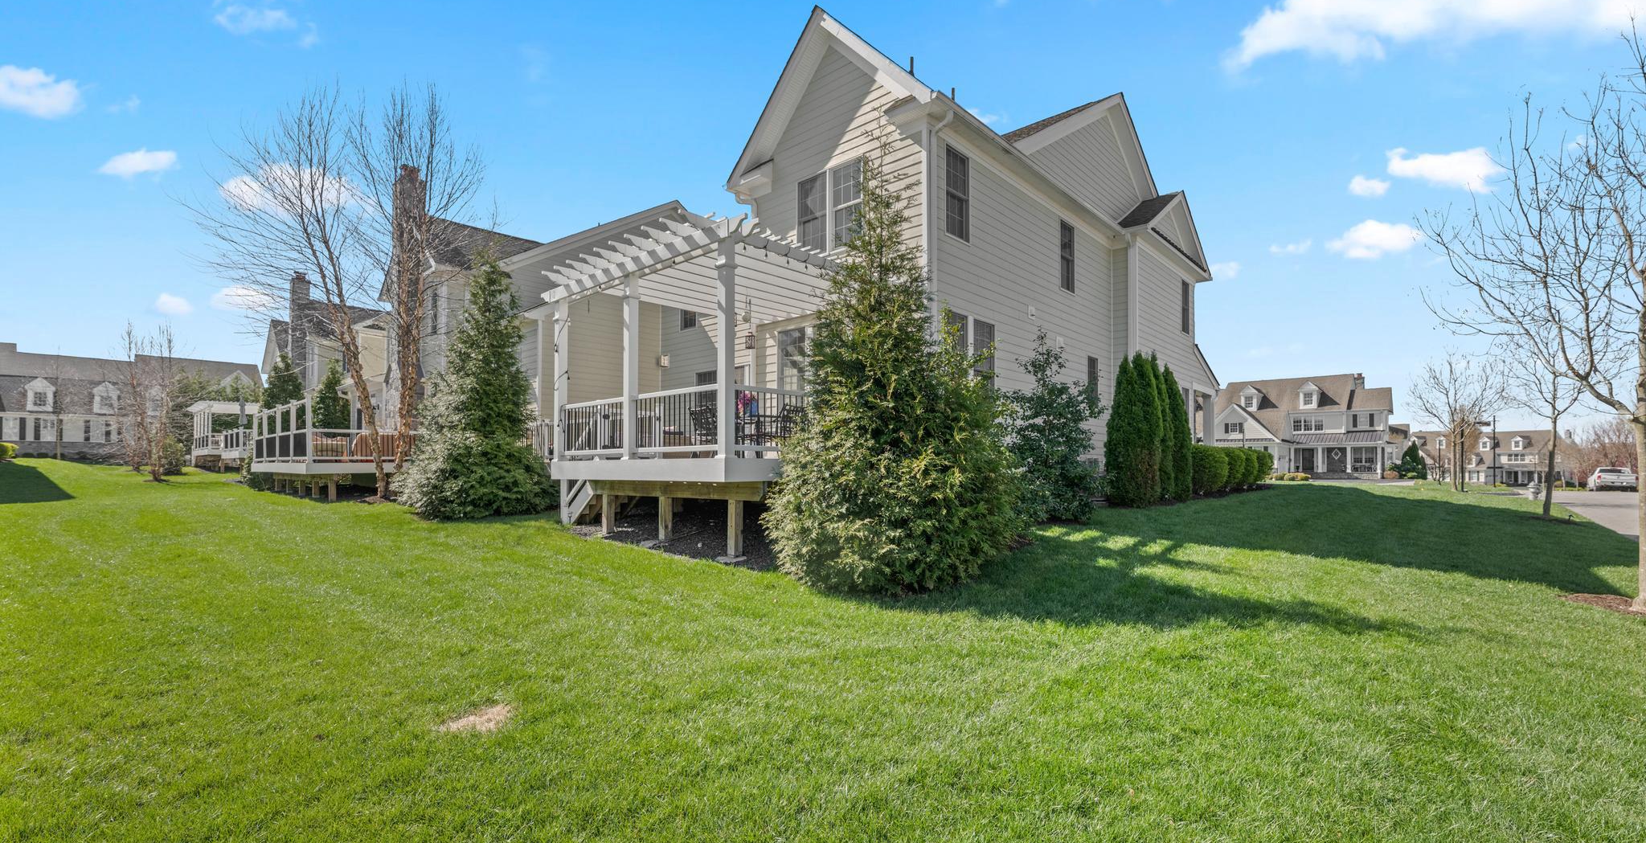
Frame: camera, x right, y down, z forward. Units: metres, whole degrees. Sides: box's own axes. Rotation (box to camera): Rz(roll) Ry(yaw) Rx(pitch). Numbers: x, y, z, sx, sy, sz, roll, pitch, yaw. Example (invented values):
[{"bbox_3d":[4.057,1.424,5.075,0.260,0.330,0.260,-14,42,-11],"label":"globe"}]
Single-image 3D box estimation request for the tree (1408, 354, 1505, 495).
[{"bbox_3d":[35.426,0.072,35.800,4.300,7.700,4.300,-2,-3,44],"label":"tree"}]

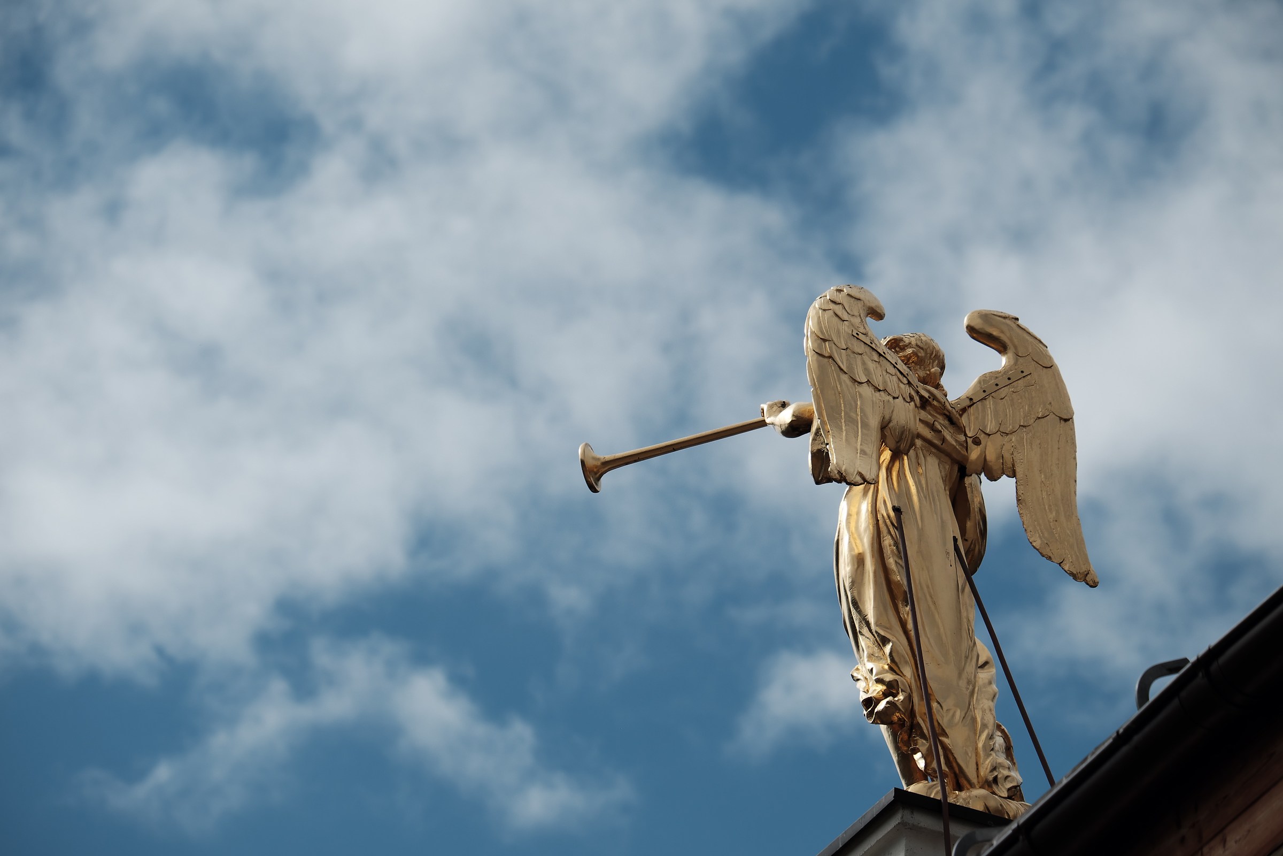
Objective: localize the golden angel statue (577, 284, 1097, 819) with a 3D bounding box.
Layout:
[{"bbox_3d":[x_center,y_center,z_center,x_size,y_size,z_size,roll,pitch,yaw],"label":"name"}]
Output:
[{"bbox_3d":[0.552,0.496,29.200,1.030,1.680,1.150,18,-34,-29],"label":"golden angel statue"}]

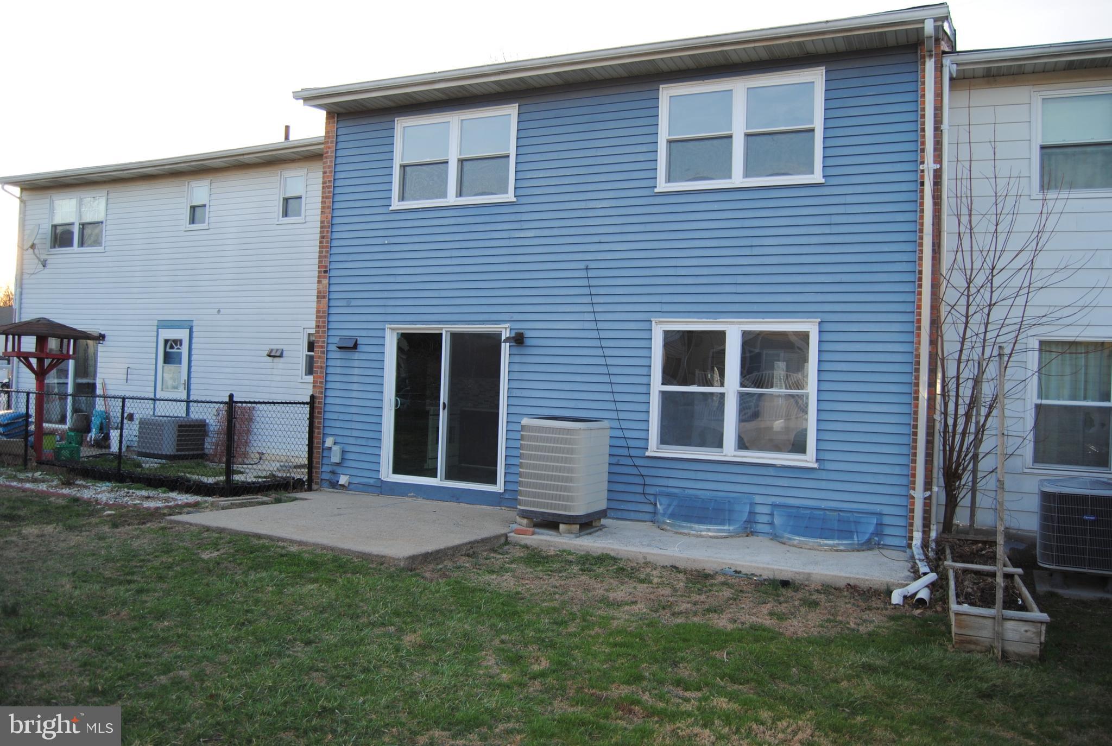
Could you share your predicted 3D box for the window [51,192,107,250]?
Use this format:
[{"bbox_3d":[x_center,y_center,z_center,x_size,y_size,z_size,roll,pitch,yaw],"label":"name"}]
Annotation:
[{"bbox_3d":[-9.362,-2.940,16.355,1.660,1.140,0.100,2,-1,25],"label":"window"}]

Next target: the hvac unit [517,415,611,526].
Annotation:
[{"bbox_3d":[0.107,1.003,8.795,0.720,1.000,0.720,2,-1,24],"label":"hvac unit"}]

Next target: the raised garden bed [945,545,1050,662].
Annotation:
[{"bbox_3d":[3.526,1.789,6.831,0.600,0.290,2.700,2,-1,24],"label":"raised garden bed"}]

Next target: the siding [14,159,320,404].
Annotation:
[{"bbox_3d":[-7.163,-1.261,15.332,8.427,4.750,0.150,2,-1,25],"label":"siding"}]

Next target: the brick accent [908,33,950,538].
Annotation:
[{"bbox_3d":[3.756,-0.790,8.449,0.210,5.150,0.220,2,-1,24],"label":"brick accent"}]

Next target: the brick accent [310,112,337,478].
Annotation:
[{"bbox_3d":[-3.105,-1.001,11.472,0.200,5.120,0.220,2,-1,24],"label":"brick accent"}]

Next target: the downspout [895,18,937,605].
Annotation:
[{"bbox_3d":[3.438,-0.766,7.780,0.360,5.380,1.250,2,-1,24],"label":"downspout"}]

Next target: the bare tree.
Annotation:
[{"bbox_3d":[4.578,-0.406,8.382,1.380,4.300,1.300,2,-1,24],"label":"bare tree"}]

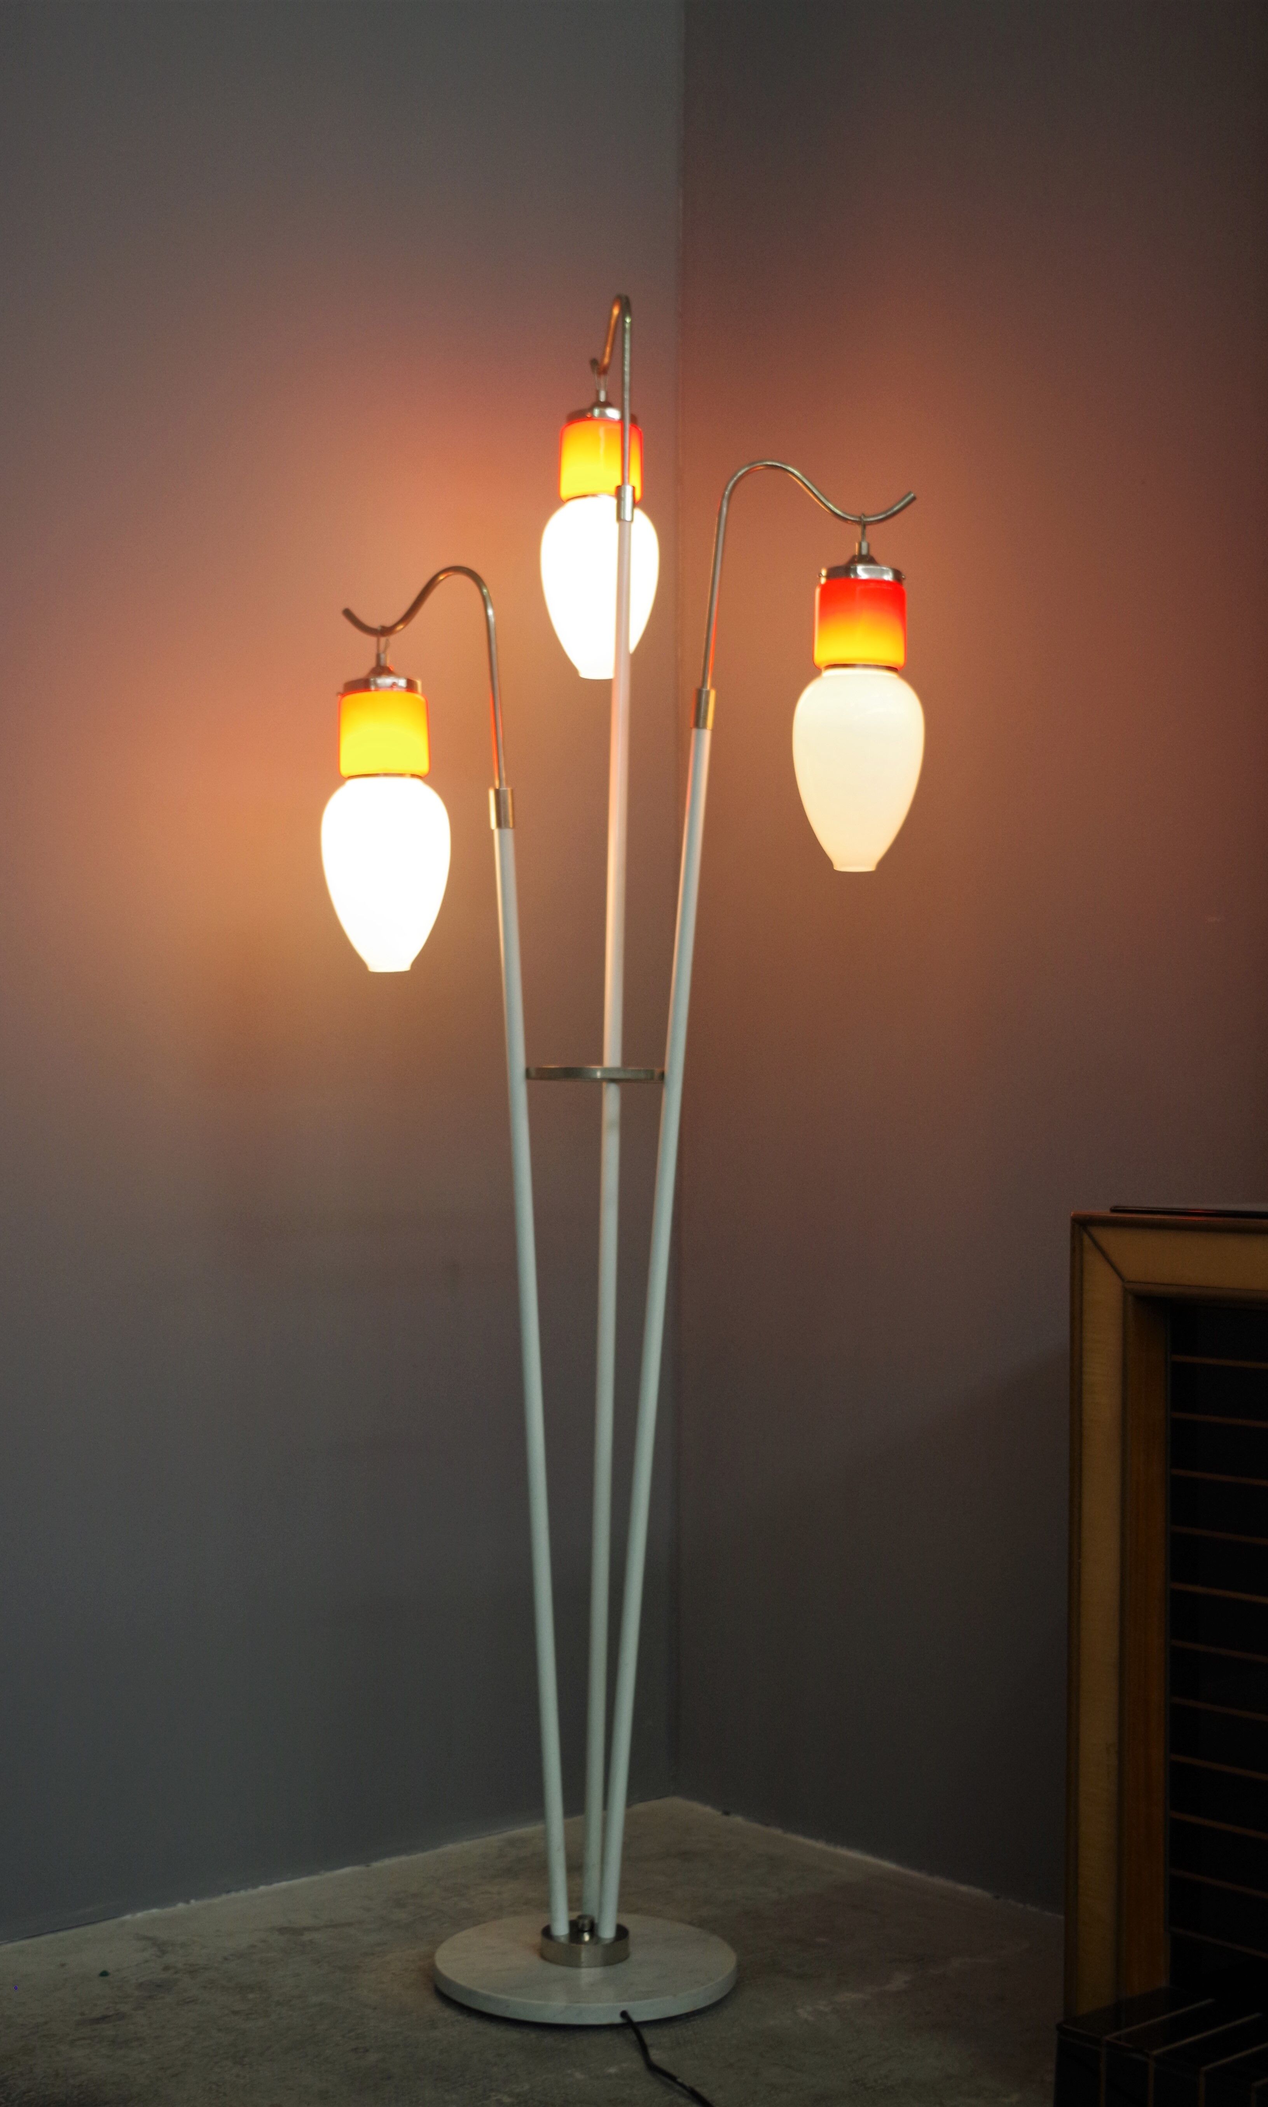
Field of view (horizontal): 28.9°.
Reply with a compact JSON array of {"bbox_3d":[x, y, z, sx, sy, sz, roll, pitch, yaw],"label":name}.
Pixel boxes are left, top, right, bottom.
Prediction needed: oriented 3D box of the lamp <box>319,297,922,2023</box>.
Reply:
[{"bbox_3d":[-0.022,0.036,2.581,0.623,1.766,0.517,1,-3,0],"label":"lamp"}]

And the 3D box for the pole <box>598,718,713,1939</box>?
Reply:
[{"bbox_3d":[0.021,0.273,2.416,0.018,1.192,0.018,4,0,0],"label":"pole"}]

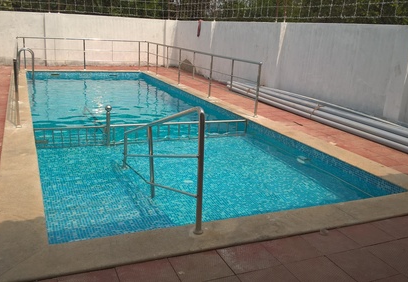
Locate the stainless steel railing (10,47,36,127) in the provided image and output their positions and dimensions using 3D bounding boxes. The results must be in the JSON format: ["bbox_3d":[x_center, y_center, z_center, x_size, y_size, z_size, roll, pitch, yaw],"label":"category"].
[{"bbox_3d":[-4.371,-1.520,9.828,0.400,1.450,0.550,-4,17,-23],"label":"stainless steel railing"}]

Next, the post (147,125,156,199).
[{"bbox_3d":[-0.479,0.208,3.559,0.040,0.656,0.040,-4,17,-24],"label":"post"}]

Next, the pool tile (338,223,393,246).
[{"bbox_3d":[1.137,0.670,2.851,0.325,0.025,0.296,-4,17,-24],"label":"pool tile"}]

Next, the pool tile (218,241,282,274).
[{"bbox_3d":[0.265,0.723,2.464,0.320,0.025,0.296,-4,17,-24],"label":"pool tile"}]

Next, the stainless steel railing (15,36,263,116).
[{"bbox_3d":[-2.023,-1.566,8.456,3.562,0.852,6.656,-4,17,-24],"label":"stainless steel railing"}]

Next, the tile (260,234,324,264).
[{"bbox_3d":[0.555,0.705,2.593,0.316,0.025,0.296,-4,17,-24],"label":"tile"}]

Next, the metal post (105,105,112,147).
[{"bbox_3d":[-1.271,-0.161,5.280,0.090,0.637,0.090,-4,17,-24],"label":"metal post"}]

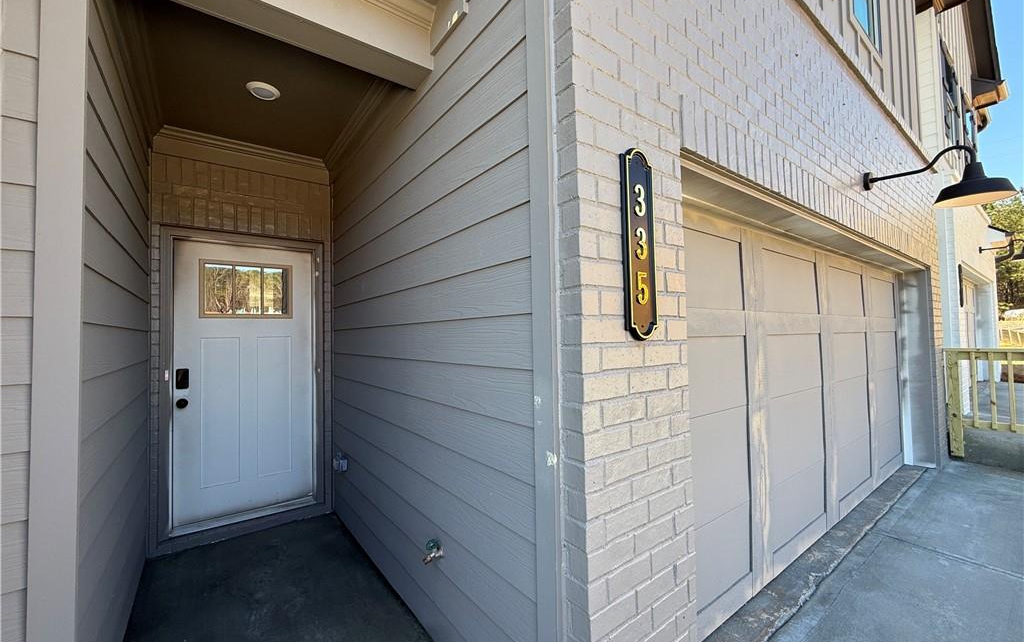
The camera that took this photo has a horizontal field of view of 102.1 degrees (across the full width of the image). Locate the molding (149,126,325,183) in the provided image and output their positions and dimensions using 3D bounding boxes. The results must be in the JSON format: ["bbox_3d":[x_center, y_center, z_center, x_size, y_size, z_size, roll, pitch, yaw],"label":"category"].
[{"bbox_3d":[-1.977,-1.244,3.151,1.150,0.175,0.095,0,-2,-37],"label":"molding"}]

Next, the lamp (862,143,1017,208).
[{"bbox_3d":[2.750,-0.927,2.702,0.355,0.375,0.695,0,-2,-37],"label":"lamp"}]

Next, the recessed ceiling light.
[{"bbox_3d":[-1.475,-1.352,2.462,0.178,0.025,0.178,0,-2,-37],"label":"recessed ceiling light"}]

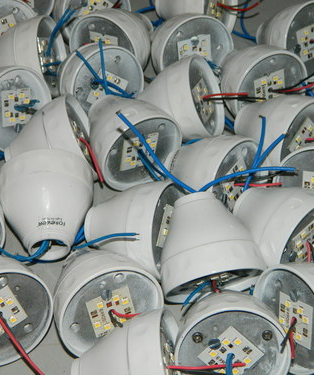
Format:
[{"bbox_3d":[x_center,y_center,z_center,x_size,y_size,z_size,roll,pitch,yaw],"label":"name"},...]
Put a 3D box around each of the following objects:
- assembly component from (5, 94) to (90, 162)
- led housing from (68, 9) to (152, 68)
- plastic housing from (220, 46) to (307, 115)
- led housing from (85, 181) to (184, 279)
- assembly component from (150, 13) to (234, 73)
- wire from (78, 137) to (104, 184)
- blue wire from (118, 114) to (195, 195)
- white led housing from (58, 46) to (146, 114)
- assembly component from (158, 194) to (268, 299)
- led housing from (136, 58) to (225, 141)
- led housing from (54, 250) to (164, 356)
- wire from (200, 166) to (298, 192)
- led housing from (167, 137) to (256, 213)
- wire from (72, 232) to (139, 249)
[{"bbox_3d":[-0.074,-0.025,0.569,0.055,0.061,0.061,-22,46,8],"label":"assembly component"},{"bbox_3d":[-0.026,-0.111,0.623,0.060,0.060,0.055,23,39,20],"label":"led housing"},{"bbox_3d":[0.072,-0.079,0.608,0.061,0.061,0.056,-17,31,-16],"label":"plastic housing"},{"bbox_3d":[-0.015,0.026,0.517,0.055,0.061,0.061,2,44,24],"label":"led housing"},{"bbox_3d":[0.020,-0.112,0.650,0.061,0.061,0.055,-19,33,-17],"label":"assembly component"},{"bbox_3d":[-0.044,-0.018,0.555,0.004,0.037,0.004,4,38,46],"label":"wire"},{"bbox_3d":[-0.002,-0.019,0.481,0.066,0.004,0.008,46,55,-8],"label":"blue wire"},{"bbox_3d":[-0.043,-0.078,0.607,0.061,0.061,0.056,-8,20,-8],"label":"white led housing"},{"bbox_3d":[0.029,0.033,0.491,0.061,0.061,0.055,-10,68,-9],"label":"assembly component"},{"bbox_3d":[0.012,-0.060,0.604,0.056,0.061,0.061,-14,40,26],"label":"led housing"},{"bbox_3d":[-0.033,0.060,0.469,0.060,0.060,0.055,-18,27,-15],"label":"led housing"},{"bbox_3d":[0.053,-0.007,0.491,0.061,0.007,0.006,-13,-1,13],"label":"wire"},{"bbox_3d":[0.032,-0.007,0.527,0.055,0.060,0.060,16,47,39],"label":"led housing"},{"bbox_3d":[-0.031,0.031,0.488,0.049,0.005,0.003,-13,39,29],"label":"wire"}]

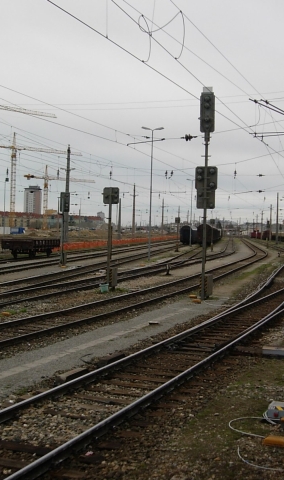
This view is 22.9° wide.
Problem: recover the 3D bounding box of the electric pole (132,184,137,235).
[{"bbox_3d":[-1.655,-6.508,155.000,0.700,11.800,0.700,2,1,20],"label":"electric pole"}]

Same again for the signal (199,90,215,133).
[{"bbox_3d":[2.660,-5.211,28.450,0.590,1.680,0.330,2,1,20],"label":"signal"}]

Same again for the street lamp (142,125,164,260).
[{"bbox_3d":[0.820,-4.227,63.850,2.000,12.100,0.350,2,1,10],"label":"street lamp"}]

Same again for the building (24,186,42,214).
[{"bbox_3d":[-154.711,-44.122,1000.000,18.000,63.000,16.000,2,1,21],"label":"building"}]

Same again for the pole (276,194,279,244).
[{"bbox_3d":[34.728,-5.460,179.932,0.400,13.123,0.400,2,1,13],"label":"pole"}]

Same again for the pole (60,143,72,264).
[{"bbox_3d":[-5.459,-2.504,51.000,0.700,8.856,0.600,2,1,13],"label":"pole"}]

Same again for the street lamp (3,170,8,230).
[{"bbox_3d":[-29.099,-7.152,150.000,0.800,13.000,0.500,1,1,0],"label":"street lamp"}]

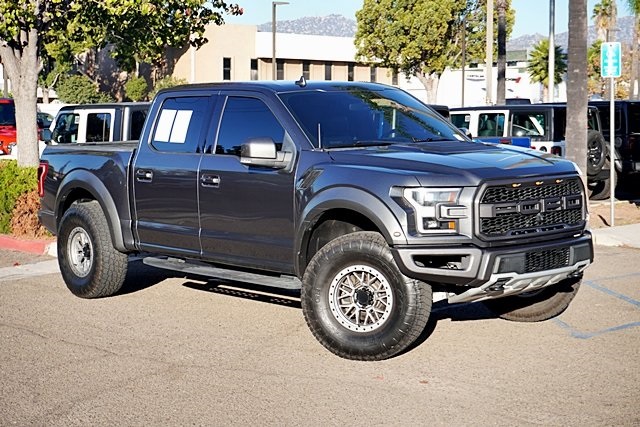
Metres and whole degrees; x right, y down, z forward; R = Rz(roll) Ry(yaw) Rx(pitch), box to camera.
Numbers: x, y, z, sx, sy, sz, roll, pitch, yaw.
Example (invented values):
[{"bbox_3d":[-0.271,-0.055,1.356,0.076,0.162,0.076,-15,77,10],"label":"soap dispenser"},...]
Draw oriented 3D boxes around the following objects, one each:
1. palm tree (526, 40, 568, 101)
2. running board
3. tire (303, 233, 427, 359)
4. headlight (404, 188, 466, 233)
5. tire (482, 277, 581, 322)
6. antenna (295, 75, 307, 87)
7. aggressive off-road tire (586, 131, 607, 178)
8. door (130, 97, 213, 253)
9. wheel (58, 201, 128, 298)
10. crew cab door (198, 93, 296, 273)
[{"bbox_3d":[18.027,-10.193,90.327,3.400,7.320,3.400,-1,5,0],"label":"palm tree"},{"bbox_3d":[-0.820,0.474,9.400,0.200,0.085,2.220,-5,7,-41],"label":"running board"},{"bbox_3d":[0.334,0.578,8.074,0.905,0.900,0.320,2,6,23],"label":"tire"},{"bbox_3d":[0.765,-0.017,7.700,0.320,0.310,0.360,-5,7,-41],"label":"headlight"},{"bbox_3d":[1.691,0.446,9.400,0.905,0.900,0.320,2,6,23],"label":"tire"},{"bbox_3d":[-0.173,-1.152,9.912,0.065,0.085,0.140,-5,7,-41],"label":"antenna"},{"bbox_3d":[5.011,-1.123,21.200,0.830,0.830,0.260,-5,7,-41],"label":"aggressive off-road tire"},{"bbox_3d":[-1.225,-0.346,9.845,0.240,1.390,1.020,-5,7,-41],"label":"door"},{"bbox_3d":[-2.164,0.351,10.864,0.320,0.900,0.905,-5,7,-41],"label":"wheel"},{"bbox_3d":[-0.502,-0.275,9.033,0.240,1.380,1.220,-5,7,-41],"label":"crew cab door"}]

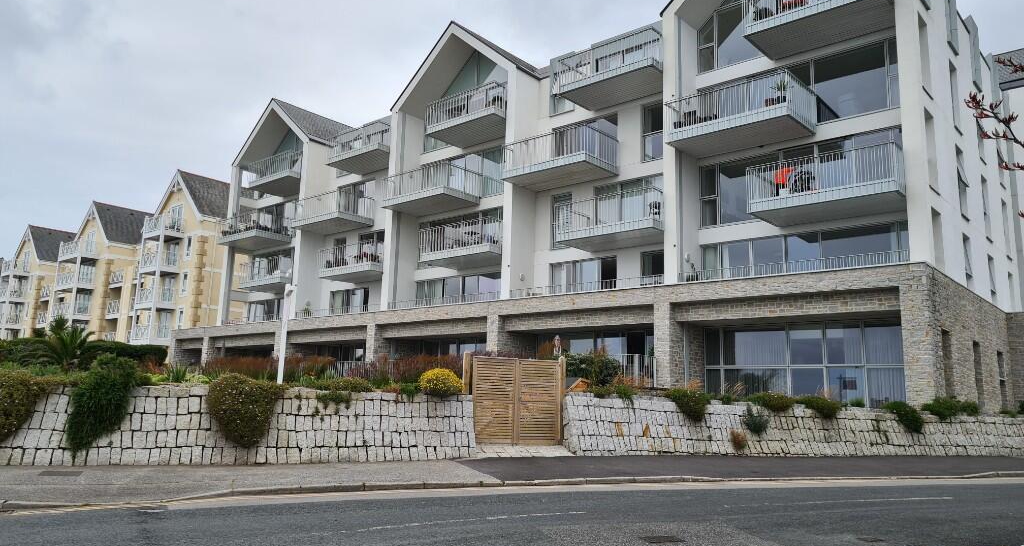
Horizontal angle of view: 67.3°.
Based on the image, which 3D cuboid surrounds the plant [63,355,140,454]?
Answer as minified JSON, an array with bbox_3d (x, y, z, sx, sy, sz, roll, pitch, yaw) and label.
[{"bbox_3d":[-6.868,2.206,12.900,1.084,1.625,0.850,6,-11,-21],"label":"plant"}]

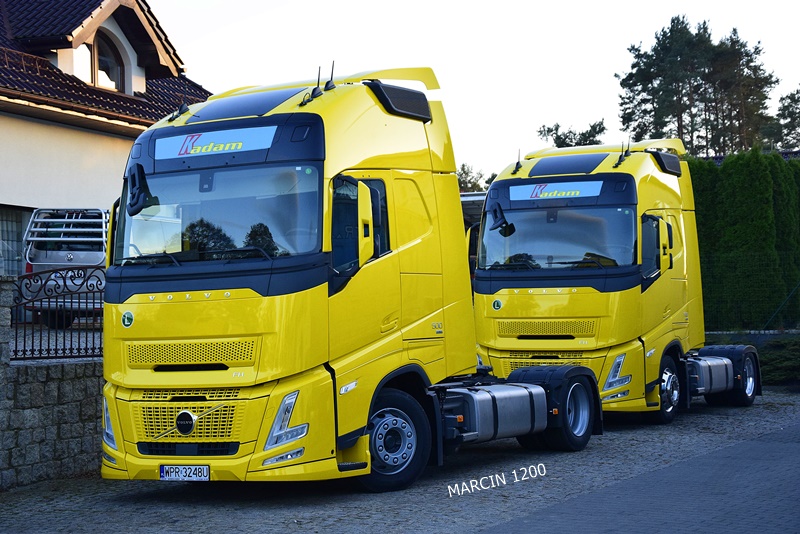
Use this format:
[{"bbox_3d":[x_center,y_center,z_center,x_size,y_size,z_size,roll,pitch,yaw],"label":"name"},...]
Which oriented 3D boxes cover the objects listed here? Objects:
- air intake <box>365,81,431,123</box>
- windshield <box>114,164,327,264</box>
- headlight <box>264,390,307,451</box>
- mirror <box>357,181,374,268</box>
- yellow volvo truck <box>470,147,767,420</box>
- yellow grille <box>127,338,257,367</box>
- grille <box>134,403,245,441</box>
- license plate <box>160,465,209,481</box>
[{"bbox_3d":[-0.045,-1.552,13.173,0.350,0.330,0.850,-4,-3,30],"label":"air intake"},{"bbox_3d":[-1.678,-0.411,12.143,2.200,0.900,0.300,-4,-14,30],"label":"windshield"},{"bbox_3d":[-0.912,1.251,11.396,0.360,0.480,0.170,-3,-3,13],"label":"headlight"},{"bbox_3d":[-0.243,-0.357,11.732,0.200,0.750,0.200,-4,-3,30],"label":"mirror"},{"bbox_3d":[3.310,0.203,20.813,2.700,3.980,6.200,-2,-3,29],"label":"yellow volvo truck"},{"bbox_3d":[-1.784,0.723,11.837,1.390,0.250,0.070,-4,-3,30],"label":"yellow grille"},{"bbox_3d":[-1.784,1.301,11.772,1.180,0.330,0.100,-4,-3,30],"label":"grille"},{"bbox_3d":[-1.798,1.723,11.702,0.525,0.120,0.020,-4,-6,30],"label":"license plate"}]

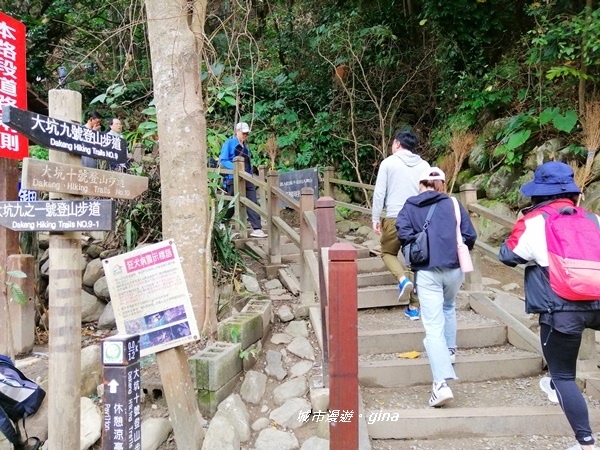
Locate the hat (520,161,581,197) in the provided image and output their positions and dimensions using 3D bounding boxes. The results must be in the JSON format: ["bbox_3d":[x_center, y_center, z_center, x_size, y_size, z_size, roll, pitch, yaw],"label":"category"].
[{"bbox_3d":[1.437,-0.266,2.580,0.340,0.190,0.350,-1,0,-1],"label":"hat"}]

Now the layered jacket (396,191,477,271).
[{"bbox_3d":[0.939,0.038,3.100,0.550,0.560,0.360,-1,0,-5],"label":"layered jacket"}]

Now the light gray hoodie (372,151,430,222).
[{"bbox_3d":[0.953,-0.355,4.150,0.550,0.670,0.320,-1,0,-12],"label":"light gray hoodie"}]

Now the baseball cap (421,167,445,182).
[{"bbox_3d":[0.930,-0.349,3.150,0.180,0.130,0.260,-1,0,-6],"label":"baseball cap"}]

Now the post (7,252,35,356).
[{"bbox_3d":[-1.919,0.543,3.100,0.140,0.680,0.140,-1,0,11],"label":"post"}]

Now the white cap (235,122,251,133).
[{"bbox_3d":[-0.812,-1.395,6.480,0.180,0.130,0.250,-1,0,-38],"label":"white cap"}]

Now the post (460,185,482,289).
[{"bbox_3d":[1.693,0.133,4.450,0.125,1.060,0.125,-1,0,-5],"label":"post"}]

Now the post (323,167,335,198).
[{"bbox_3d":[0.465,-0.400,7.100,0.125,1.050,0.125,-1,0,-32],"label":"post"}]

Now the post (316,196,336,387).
[{"bbox_3d":[0.183,0.450,3.050,0.115,1.270,0.115,-1,0,-11],"label":"post"}]

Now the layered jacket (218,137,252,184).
[{"bbox_3d":[-0.923,-0.930,6.500,0.320,0.680,0.460,-1,0,44],"label":"layered jacket"}]

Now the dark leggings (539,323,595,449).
[{"bbox_3d":[1.570,0.900,2.640,0.360,0.770,0.400,-1,0,0],"label":"dark leggings"}]

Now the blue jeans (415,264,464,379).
[{"bbox_3d":[0.970,0.645,3.140,0.340,0.840,0.460,-1,0,-5],"label":"blue jeans"}]

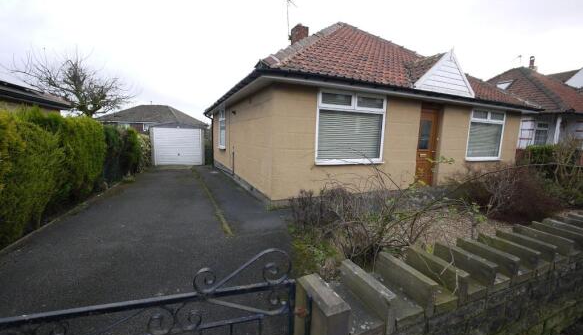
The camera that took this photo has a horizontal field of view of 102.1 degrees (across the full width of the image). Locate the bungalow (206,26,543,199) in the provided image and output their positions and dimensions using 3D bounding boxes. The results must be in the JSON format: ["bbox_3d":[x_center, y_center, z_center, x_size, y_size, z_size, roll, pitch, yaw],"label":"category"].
[{"bbox_3d":[2.101,-3.064,10.497,10.400,6.600,9.700,-2,8,-25],"label":"bungalow"}]

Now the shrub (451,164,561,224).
[{"bbox_3d":[4.838,0.472,5.289,1.750,1.050,1.400,-2,8,-25],"label":"shrub"}]

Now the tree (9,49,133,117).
[{"bbox_3d":[-12.569,-3.504,13.626,5.200,6.496,5.000,-2,8,-25],"label":"tree"}]

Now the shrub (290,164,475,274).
[{"bbox_3d":[1.240,0.571,3.632,2.300,1.100,1.600,-2,8,-25],"label":"shrub"}]

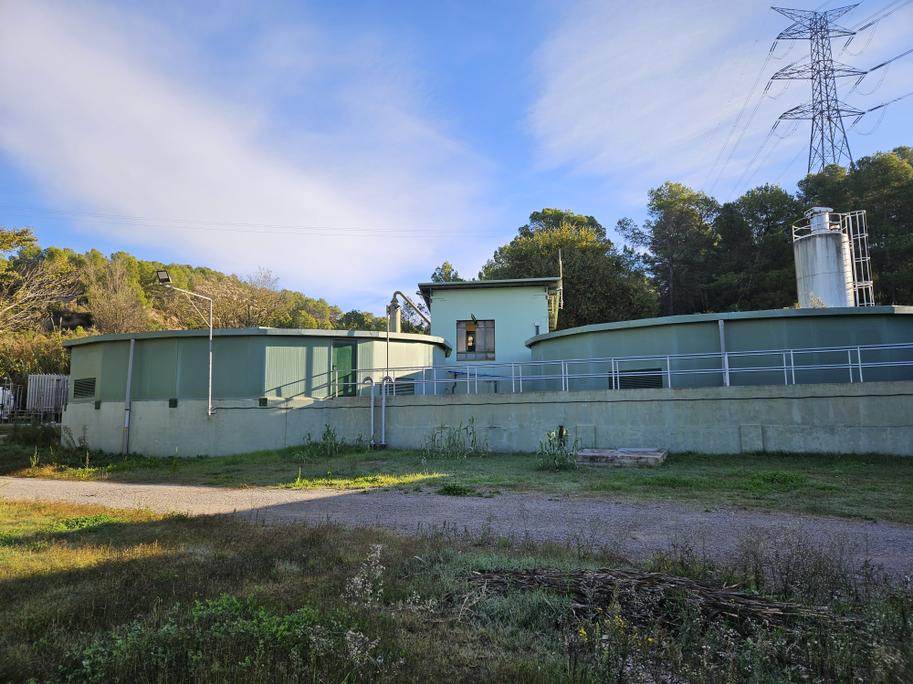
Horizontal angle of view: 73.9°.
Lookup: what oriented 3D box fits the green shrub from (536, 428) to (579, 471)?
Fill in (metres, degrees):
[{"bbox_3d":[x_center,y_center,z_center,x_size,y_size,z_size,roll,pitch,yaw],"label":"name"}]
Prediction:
[{"bbox_3d":[2.804,3.062,17.337,1.100,1.130,0.900,-1,-7,0],"label":"green shrub"}]

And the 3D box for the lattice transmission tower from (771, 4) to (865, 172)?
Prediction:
[{"bbox_3d":[65.061,-42.183,106.319,16.200,37.000,6.800,-1,-7,6],"label":"lattice transmission tower"}]

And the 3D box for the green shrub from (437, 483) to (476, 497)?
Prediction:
[{"bbox_3d":[-0.001,2.986,12.360,0.780,0.240,0.600,-1,-7,0],"label":"green shrub"}]

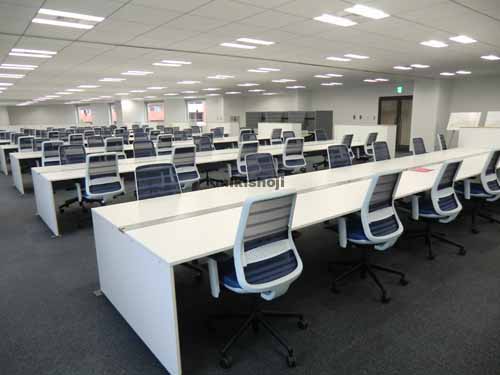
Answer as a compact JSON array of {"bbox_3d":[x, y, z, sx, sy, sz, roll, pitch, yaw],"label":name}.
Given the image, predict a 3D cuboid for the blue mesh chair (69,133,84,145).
[{"bbox_3d":[-5.121,-1.055,10.205,0.640,1.000,0.620,-10,15,-38],"label":"blue mesh chair"}]

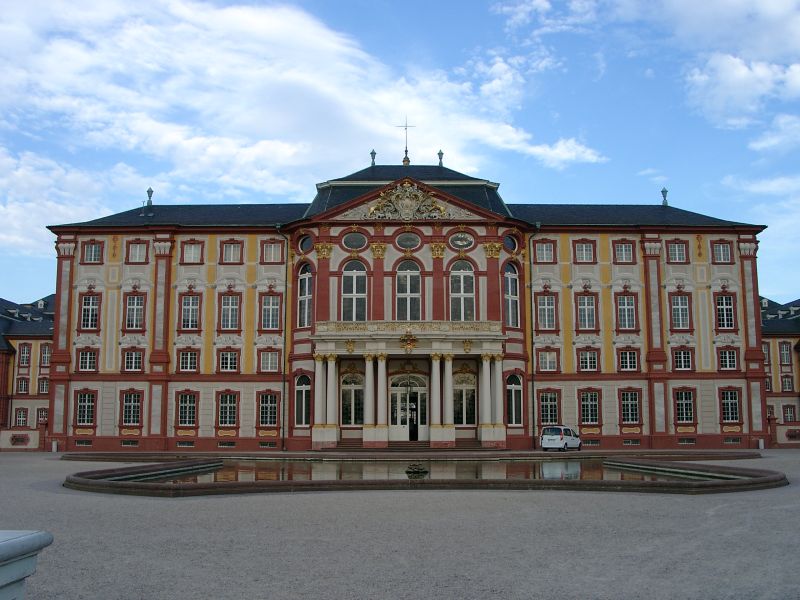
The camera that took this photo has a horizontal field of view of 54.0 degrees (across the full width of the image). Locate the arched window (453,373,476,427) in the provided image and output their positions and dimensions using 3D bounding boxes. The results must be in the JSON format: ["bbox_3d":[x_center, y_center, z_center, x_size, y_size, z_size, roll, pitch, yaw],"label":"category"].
[{"bbox_3d":[4.882,7.491,59.290,1.843,3.937,0.300,0,-7,-1],"label":"arched window"}]

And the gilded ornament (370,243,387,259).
[{"bbox_3d":[-1.693,-3.885,61.867,1.250,1.230,0.400,0,-8,-1],"label":"gilded ornament"}]

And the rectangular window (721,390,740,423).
[{"bbox_3d":[26.922,8.693,64.042,1.470,2.560,0.250,0,-8,0],"label":"rectangular window"}]

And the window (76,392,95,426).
[{"bbox_3d":[-24.110,8.441,60.432,1.347,2.483,0.250,0,-8,-1],"label":"window"}]

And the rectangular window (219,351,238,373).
[{"bbox_3d":[-13.323,4.799,61.223,1.396,1.571,0.250,0,-8,-1],"label":"rectangular window"}]

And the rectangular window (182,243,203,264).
[{"bbox_3d":[-16.969,-3.803,64.338,1.480,1.710,0.250,0,-8,-1],"label":"rectangular window"}]

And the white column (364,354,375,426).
[{"bbox_3d":[-2.158,6.469,56.531,0.719,5.198,0.719,0,-8,-1],"label":"white column"}]

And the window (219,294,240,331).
[{"bbox_3d":[-13.334,0.986,61.725,1.525,2.775,0.250,0,-8,-1],"label":"window"}]

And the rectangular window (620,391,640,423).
[{"bbox_3d":[18.581,8.682,63.373,1.370,2.730,0.250,0,-8,-1],"label":"rectangular window"}]

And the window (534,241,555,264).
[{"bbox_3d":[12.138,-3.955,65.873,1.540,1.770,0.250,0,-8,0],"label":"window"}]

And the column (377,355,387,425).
[{"bbox_3d":[-1.331,6.636,57.926,0.760,5.238,0.760,0,-8,-1],"label":"column"}]

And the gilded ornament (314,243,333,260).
[{"bbox_3d":[-6.005,-3.842,61.930,1.360,1.290,0.550,0,-8,-1],"label":"gilded ornament"}]

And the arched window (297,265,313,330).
[{"bbox_3d":[-7.551,-0.310,62.494,1.700,5.030,0.300,-7,-10,42],"label":"arched window"}]

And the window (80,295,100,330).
[{"bbox_3d":[-25.461,1.053,64.657,1.490,2.850,0.250,0,-8,0],"label":"window"}]

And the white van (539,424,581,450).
[{"bbox_3d":[12.514,10.705,60.948,1.750,1.830,4.200,-5,-9,31],"label":"white van"}]

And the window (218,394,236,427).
[{"bbox_3d":[-13.723,8.736,62.747,1.350,2.660,0.250,0,-8,-1],"label":"window"}]

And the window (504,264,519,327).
[{"bbox_3d":[8.628,-0.403,60.972,1.750,5.177,0.250,7,-11,-40],"label":"window"}]

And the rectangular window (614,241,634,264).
[{"bbox_3d":[17.905,-3.758,62.672,1.409,1.593,0.250,0,-8,-1],"label":"rectangular window"}]

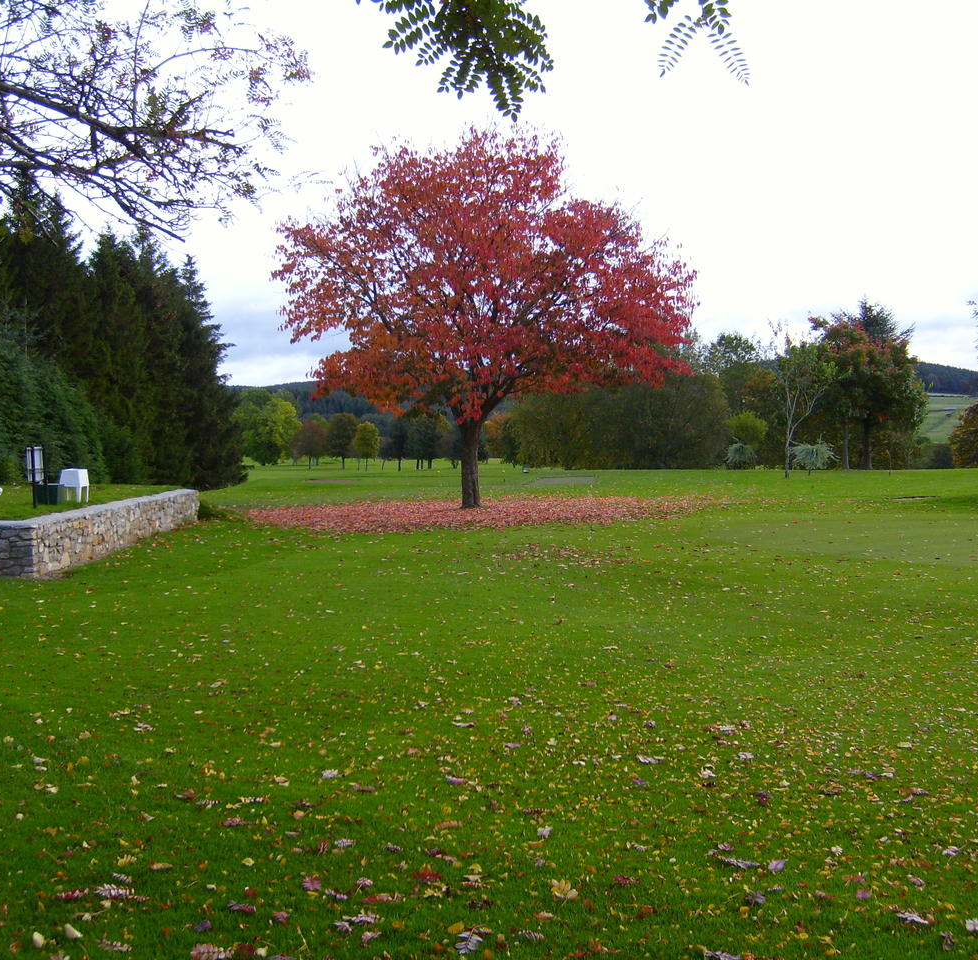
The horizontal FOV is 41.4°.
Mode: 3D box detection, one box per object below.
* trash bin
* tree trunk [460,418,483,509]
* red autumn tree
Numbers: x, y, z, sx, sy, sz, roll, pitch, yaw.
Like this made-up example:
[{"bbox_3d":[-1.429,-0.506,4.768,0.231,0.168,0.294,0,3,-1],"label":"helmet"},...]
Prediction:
[{"bbox_3d":[-8.261,0.253,24.300,0.450,0.420,0.400,0,1,0],"label":"trash bin"},{"bbox_3d":[-0.480,-0.425,35.500,0.600,2.420,0.570,0,1,0],"label":"tree trunk"},{"bbox_3d":[-0.096,-4.430,35.500,11.500,10.400,11.000,0,1,0],"label":"red autumn tree"}]

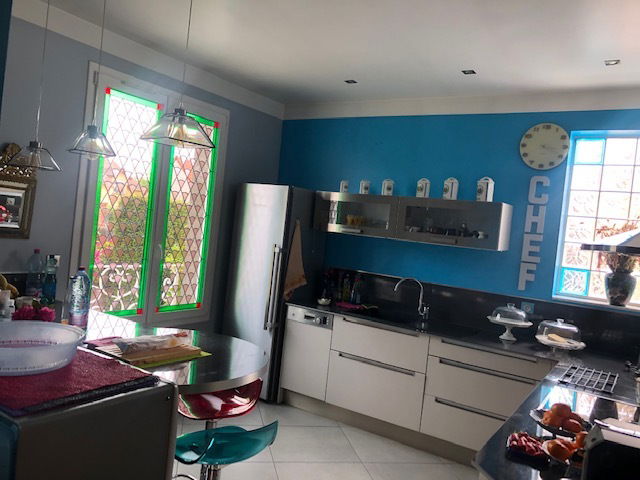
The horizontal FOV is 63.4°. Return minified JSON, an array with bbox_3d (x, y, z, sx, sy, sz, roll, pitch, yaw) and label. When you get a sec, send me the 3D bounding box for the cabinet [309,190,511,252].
[{"bbox_3d":[0.709,-0.171,4.293,1.610,0.342,0.330,7,2,33],"label":"cabinet"}]

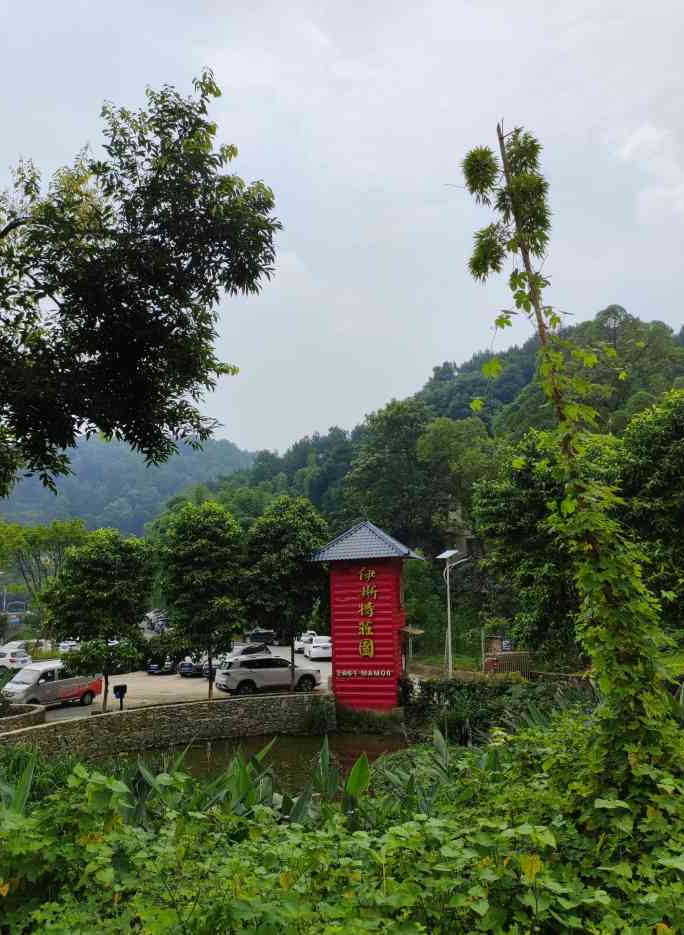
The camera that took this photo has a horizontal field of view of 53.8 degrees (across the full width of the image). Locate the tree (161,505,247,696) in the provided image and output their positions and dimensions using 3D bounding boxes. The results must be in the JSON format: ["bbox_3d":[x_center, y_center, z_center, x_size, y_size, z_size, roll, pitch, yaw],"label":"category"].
[{"bbox_3d":[-5.807,5.803,29.301,3.600,8.400,3.600,-1,-11,0],"label":"tree"}]

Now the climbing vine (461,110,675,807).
[{"bbox_3d":[2.108,-0.404,6.502,1.606,6.631,1.500,-1,-11,0],"label":"climbing vine"}]

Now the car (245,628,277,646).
[{"bbox_3d":[-7.337,15.653,63.162,1.850,1.700,4.600,6,-13,-29],"label":"car"}]

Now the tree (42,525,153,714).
[{"bbox_3d":[-9.100,5.589,25.127,4.098,6.656,4.000,-1,-11,0],"label":"tree"}]

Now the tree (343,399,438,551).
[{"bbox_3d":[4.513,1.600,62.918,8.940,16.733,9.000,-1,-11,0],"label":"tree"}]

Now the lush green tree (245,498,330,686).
[{"bbox_3d":[-2.419,5.318,29.134,3.754,8.405,3.700,-1,-11,0],"label":"lush green tree"}]

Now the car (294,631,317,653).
[{"bbox_3d":[-2.324,13.778,53.829,1.820,1.620,4.600,-4,-11,15],"label":"car"}]

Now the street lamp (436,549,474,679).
[{"bbox_3d":[5.710,7.444,34.639,1.950,6.700,0.800,-1,-11,0],"label":"street lamp"}]

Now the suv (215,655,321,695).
[{"bbox_3d":[-3.236,9.216,30.388,4.680,1.700,1.870,4,-13,-24],"label":"suv"}]

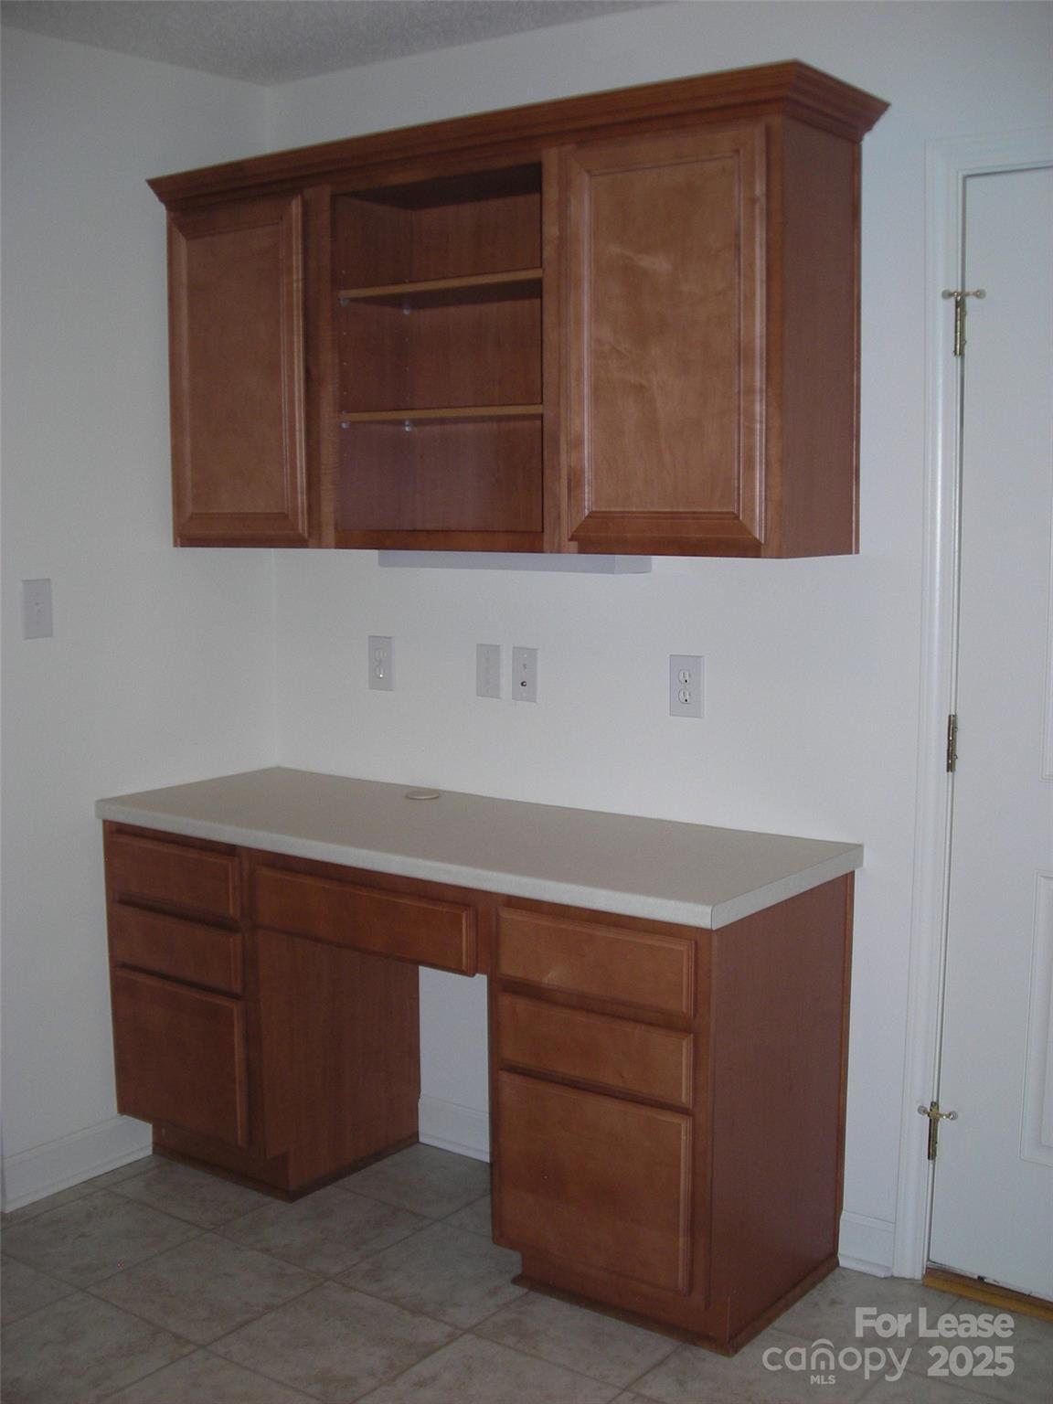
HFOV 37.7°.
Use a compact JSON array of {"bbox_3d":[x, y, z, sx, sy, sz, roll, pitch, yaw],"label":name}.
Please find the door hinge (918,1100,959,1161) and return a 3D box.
[{"bbox_3d":[0.746,0.775,2.790,0.072,0.107,0.038,5,9,36],"label":"door hinge"}]

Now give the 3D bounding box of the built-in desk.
[{"bbox_3d":[-0.152,0.651,3.127,1.517,0.830,0.552,5,9,36],"label":"built-in desk"}]

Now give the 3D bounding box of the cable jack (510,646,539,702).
[{"bbox_3d":[-0.003,-0.058,3.268,0.068,0.115,0.010,5,9,36],"label":"cable jack"}]

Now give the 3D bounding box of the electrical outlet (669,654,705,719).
[{"bbox_3d":[0.316,-0.030,3.037,0.077,0.122,0.008,5,9,36],"label":"electrical outlet"}]

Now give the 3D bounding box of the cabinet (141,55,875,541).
[{"bbox_3d":[-0.090,-0.685,3.039,1.534,0.778,0.358,5,9,36],"label":"cabinet"}]

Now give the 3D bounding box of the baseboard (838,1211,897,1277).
[{"bbox_3d":[0.645,1.024,2.914,0.111,0.113,0.018,5,9,36],"label":"baseboard"}]

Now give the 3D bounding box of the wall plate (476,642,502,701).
[{"bbox_3d":[-0.084,-0.067,3.388,0.069,0.115,0.007,5,8,36],"label":"wall plate"}]

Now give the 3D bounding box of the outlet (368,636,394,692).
[{"bbox_3d":[-0.330,-0.086,3.509,0.075,0.122,0.008,5,9,36],"label":"outlet"}]

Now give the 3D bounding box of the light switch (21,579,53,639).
[{"bbox_3d":[-0.999,-0.190,3.149,0.010,0.119,0.069,5,9,36],"label":"light switch"}]

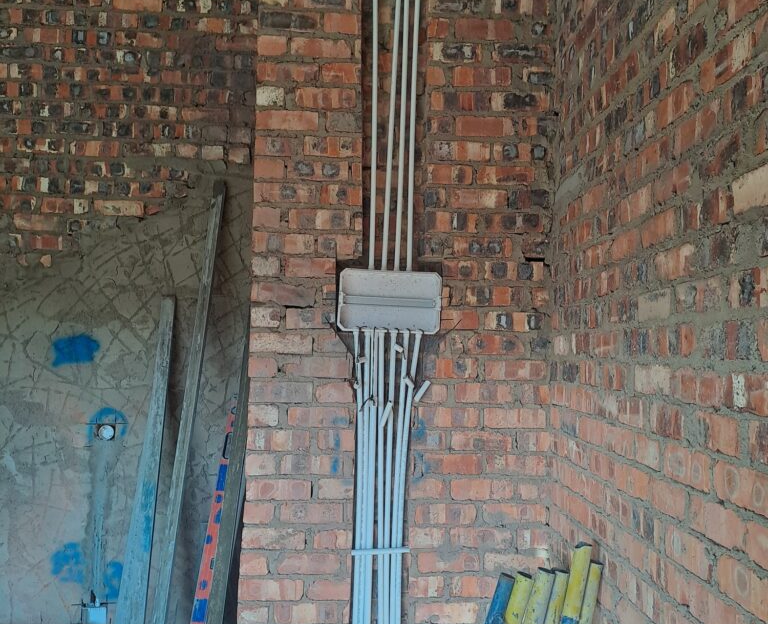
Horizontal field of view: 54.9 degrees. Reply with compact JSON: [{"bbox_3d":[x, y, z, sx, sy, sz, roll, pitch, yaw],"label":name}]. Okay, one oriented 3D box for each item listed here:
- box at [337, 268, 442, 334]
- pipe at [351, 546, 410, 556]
[{"bbox_3d":[0.019,-0.034,2.682,0.366,0.222,0.075,2,-3,-3],"label":"box"},{"bbox_3d":[-0.010,0.849,2.619,0.207,0.021,0.021,-2,-3,-2],"label":"pipe"}]

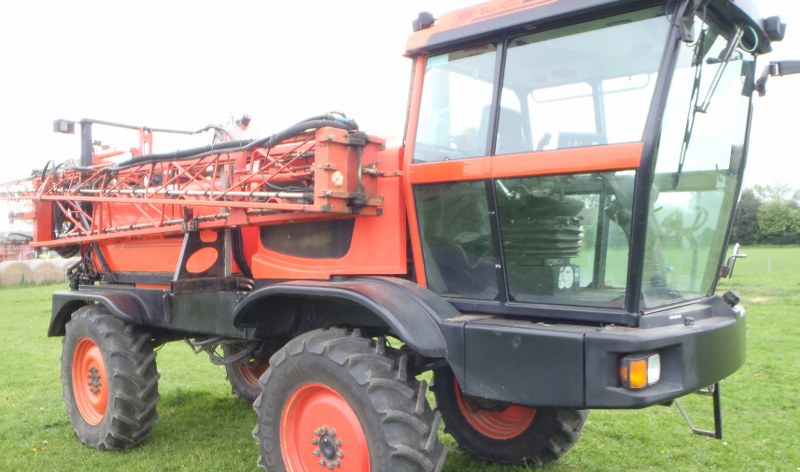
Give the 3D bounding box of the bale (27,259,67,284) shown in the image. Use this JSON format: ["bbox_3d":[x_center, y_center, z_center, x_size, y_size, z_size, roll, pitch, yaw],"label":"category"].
[{"bbox_3d":[-17.159,1.752,31.500,1.300,1.250,1.200,-2,0,27],"label":"bale"}]

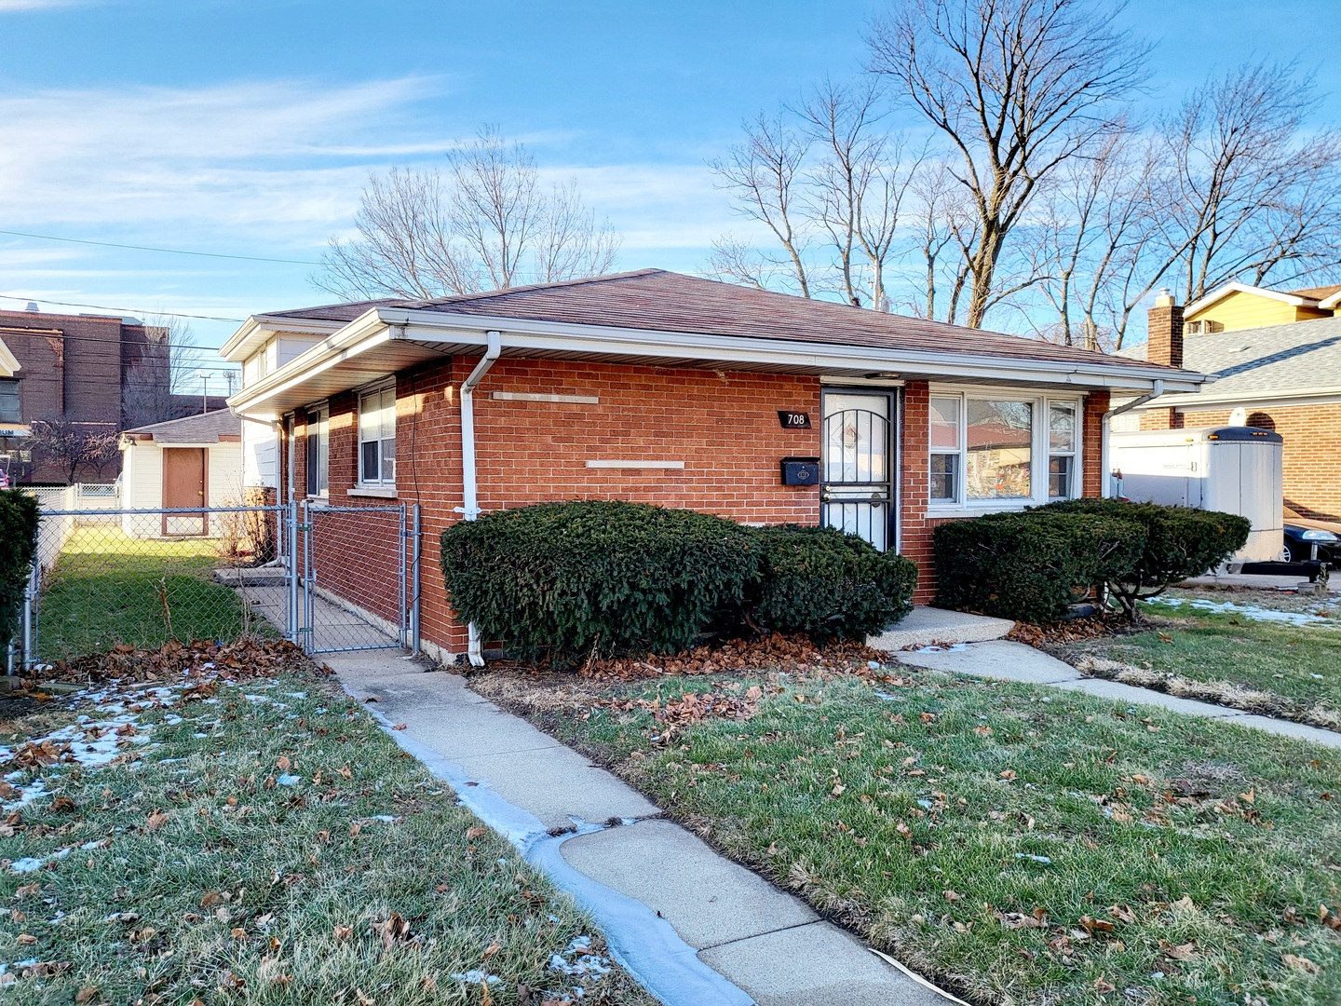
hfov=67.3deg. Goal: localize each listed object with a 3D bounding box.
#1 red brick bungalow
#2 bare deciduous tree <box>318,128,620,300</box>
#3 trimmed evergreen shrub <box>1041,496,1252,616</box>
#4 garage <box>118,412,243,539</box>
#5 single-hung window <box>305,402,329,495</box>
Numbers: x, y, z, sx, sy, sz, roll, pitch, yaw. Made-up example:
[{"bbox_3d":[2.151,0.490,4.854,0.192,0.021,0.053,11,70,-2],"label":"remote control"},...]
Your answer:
[{"bbox_3d":[-1.440,-1.269,15.108,9.100,4.700,14.200,-1,2,-29],"label":"red brick bungalow"},{"bbox_3d":[-7.004,-6.207,34.828,10.300,13.680,10.000,0,2,0],"label":"bare deciduous tree"},{"bbox_3d":[4.813,0.650,10.268,2.100,1.180,1.900,-1,2,-29],"label":"trimmed evergreen shrub"},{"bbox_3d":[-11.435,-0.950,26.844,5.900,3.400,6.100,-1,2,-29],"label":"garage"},{"bbox_3d":[-4.546,-0.666,13.115,0.100,1.180,1.650,-1,2,-29],"label":"single-hung window"}]

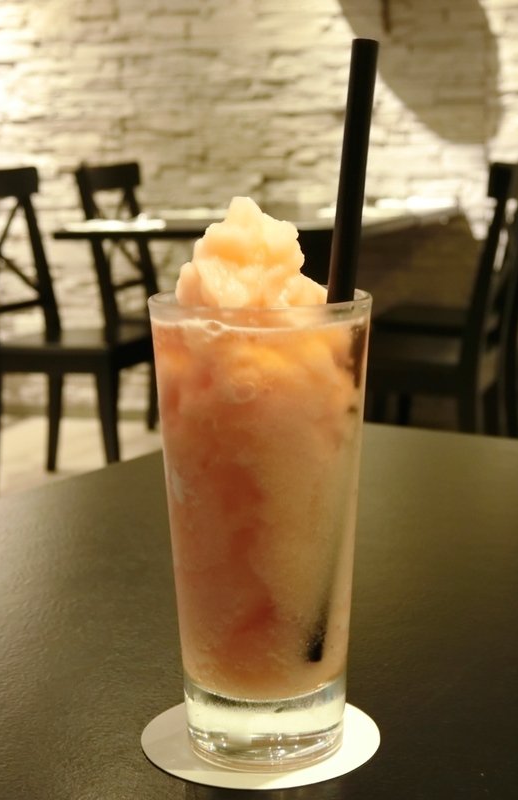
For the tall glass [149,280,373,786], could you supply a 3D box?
[{"bbox_3d":[0.002,0.047,0.522,0.082,0.171,0.082,-1,11,0],"label":"tall glass"}]

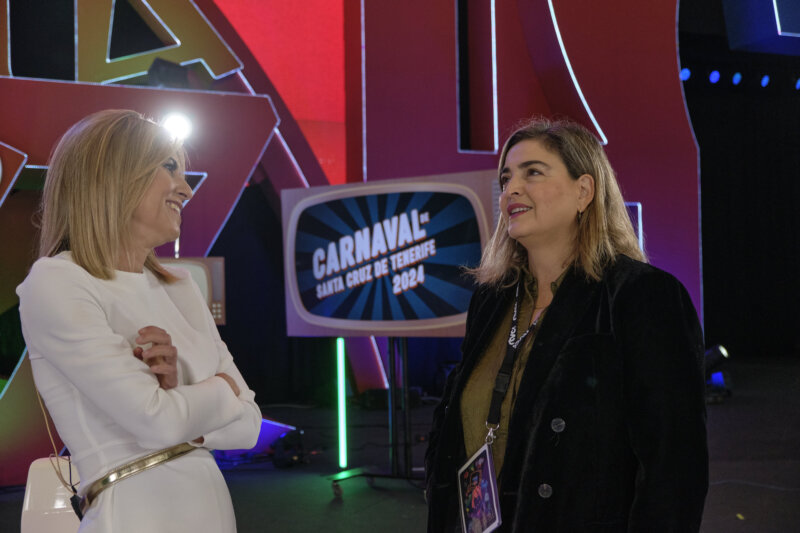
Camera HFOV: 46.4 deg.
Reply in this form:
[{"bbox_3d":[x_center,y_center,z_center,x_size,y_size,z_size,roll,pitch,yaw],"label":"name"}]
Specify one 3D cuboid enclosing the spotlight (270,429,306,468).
[{"bbox_3d":[-0.836,1.369,7.000,0.230,0.290,0.240,-1,-1,24],"label":"spotlight"}]

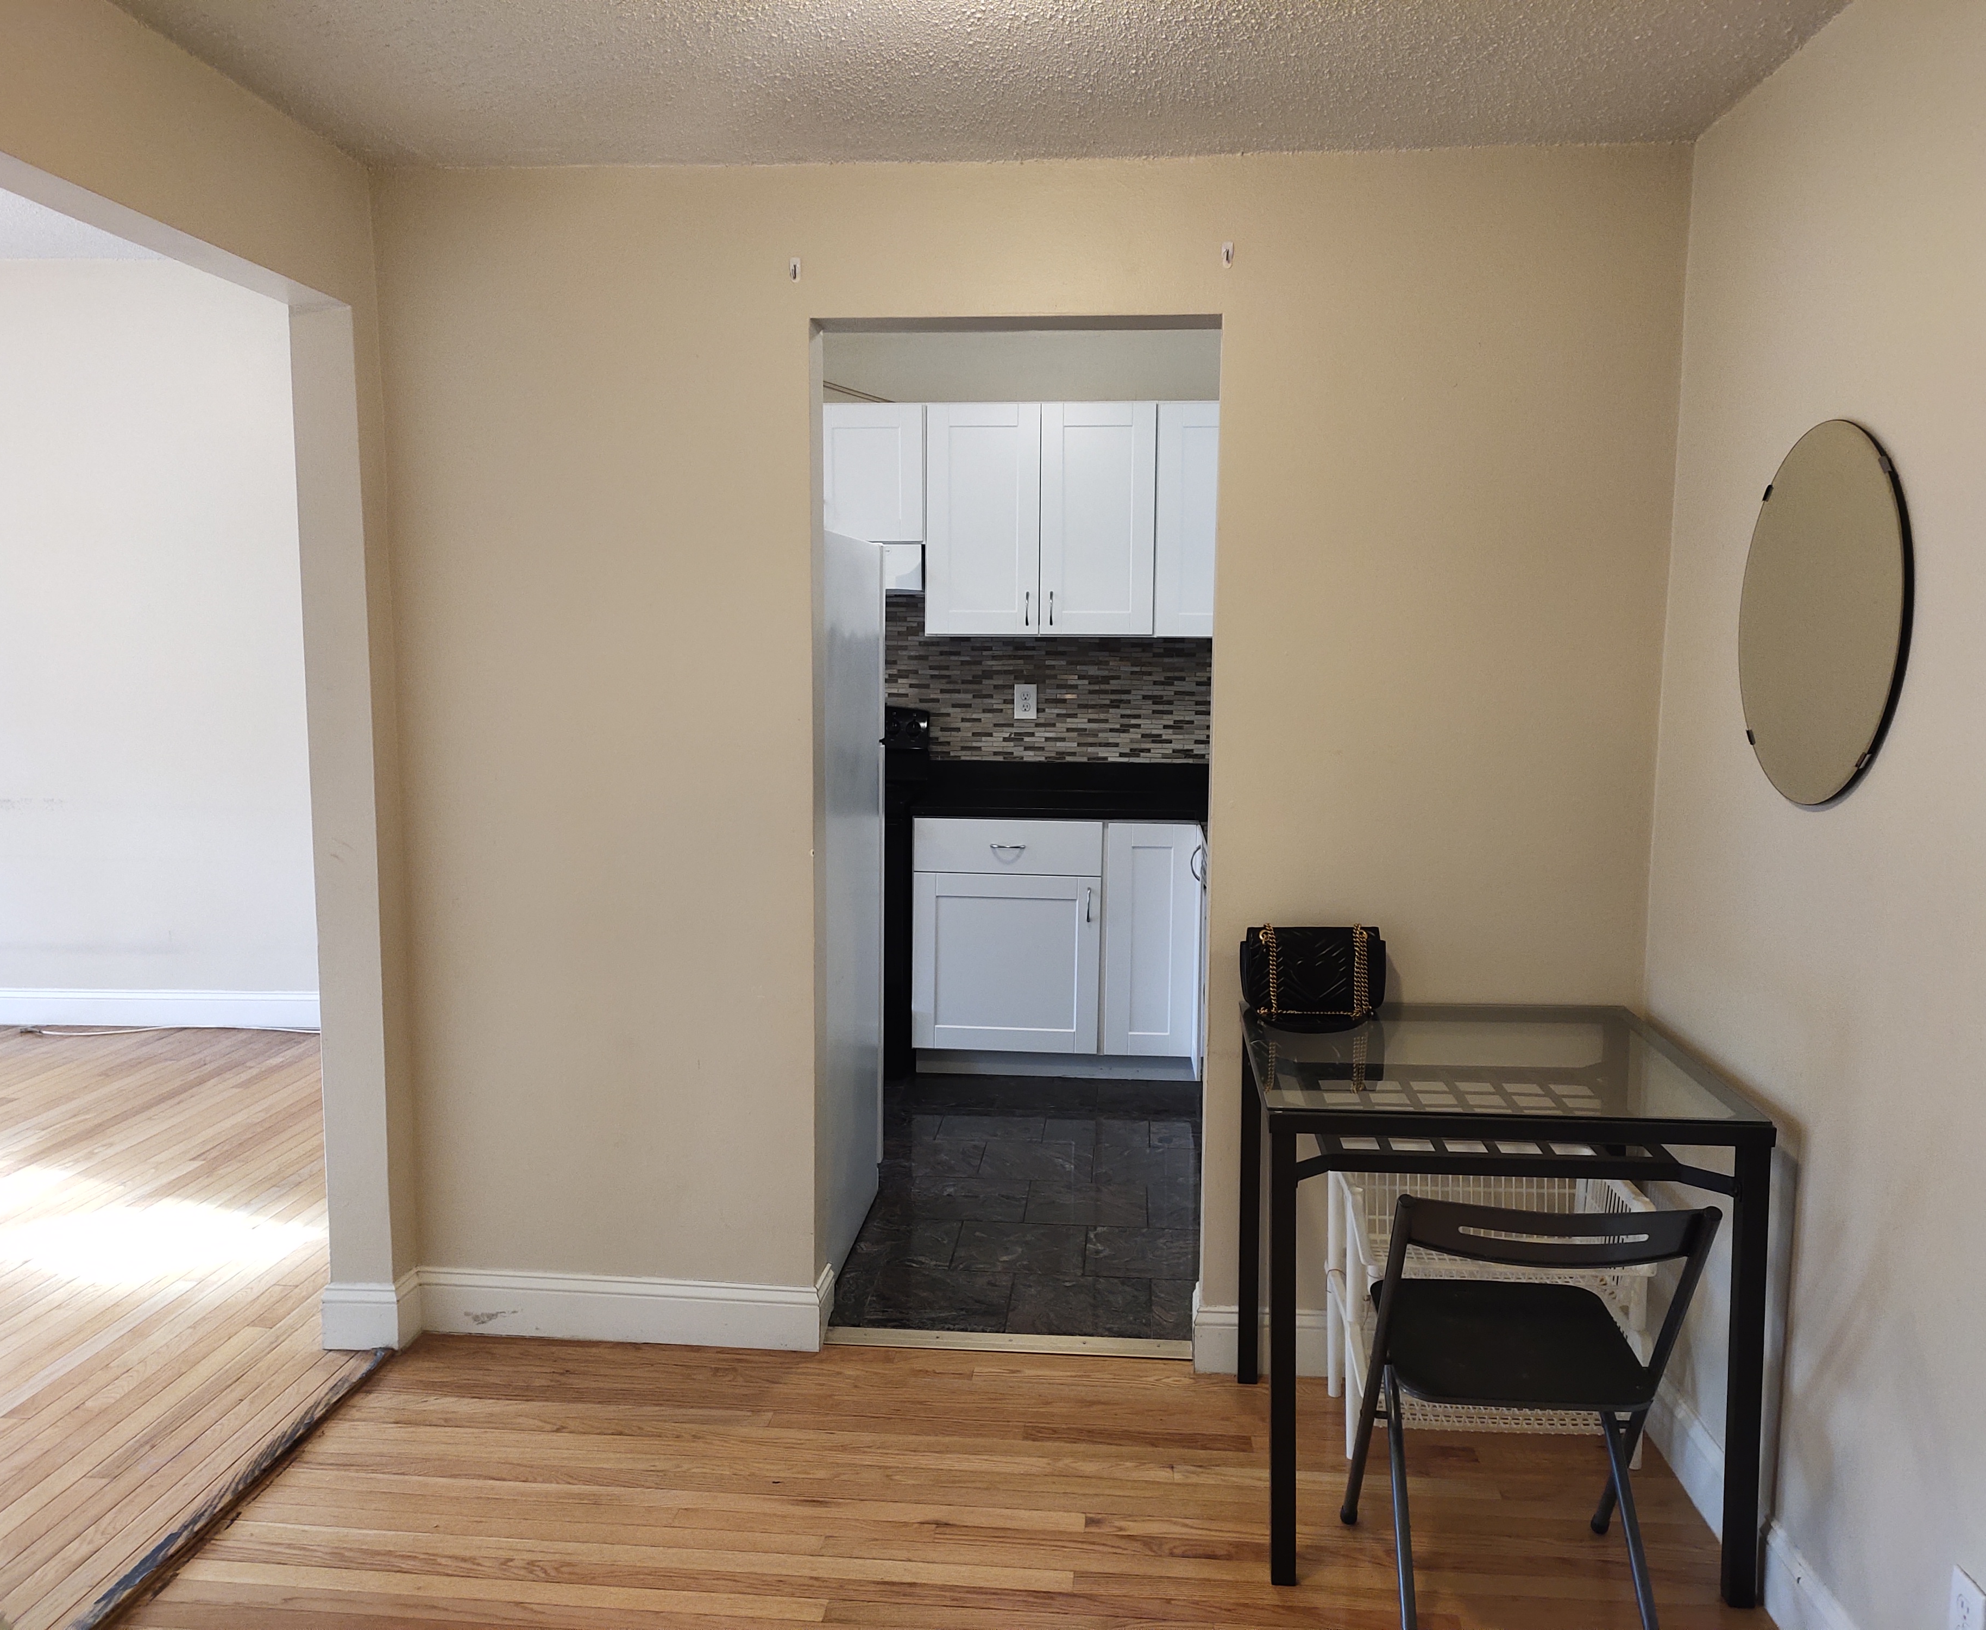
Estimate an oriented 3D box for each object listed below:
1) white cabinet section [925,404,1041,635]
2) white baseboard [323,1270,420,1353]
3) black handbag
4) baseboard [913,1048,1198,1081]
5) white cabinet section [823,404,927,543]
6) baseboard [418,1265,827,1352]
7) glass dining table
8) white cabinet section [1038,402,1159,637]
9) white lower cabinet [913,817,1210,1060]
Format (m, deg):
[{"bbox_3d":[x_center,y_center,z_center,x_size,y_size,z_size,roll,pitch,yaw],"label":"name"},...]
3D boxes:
[{"bbox_3d":[-0.021,-1.000,4.978,0.387,0.766,0.320,1,6,5],"label":"white cabinet section"},{"bbox_3d":[-1.253,0.997,2.907,0.155,0.130,0.100,1,6,5],"label":"white baseboard"},{"bbox_3d":[0.559,0.284,2.538,0.255,0.175,0.085,1,6,5],"label":"black handbag"},{"bbox_3d":[0.213,0.817,4.776,0.931,0.105,0.020,1,6,5],"label":"baseboard"},{"bbox_3d":[-0.403,-1.165,4.994,0.377,0.451,0.320,1,6,5],"label":"white cabinet section"},{"bbox_3d":[-0.752,0.998,2.917,0.827,0.135,0.023,1,6,5],"label":"baseboard"},{"bbox_3d":[0.787,0.762,2.422,0.705,0.740,0.645,1,6,3],"label":"glass dining table"},{"bbox_3d":[0.363,-0.992,4.944,0.384,0.766,0.320,1,6,5],"label":"white cabinet section"},{"bbox_3d":[0.227,0.360,4.942,0.928,0.767,0.600,1,6,5],"label":"white lower cabinet"}]

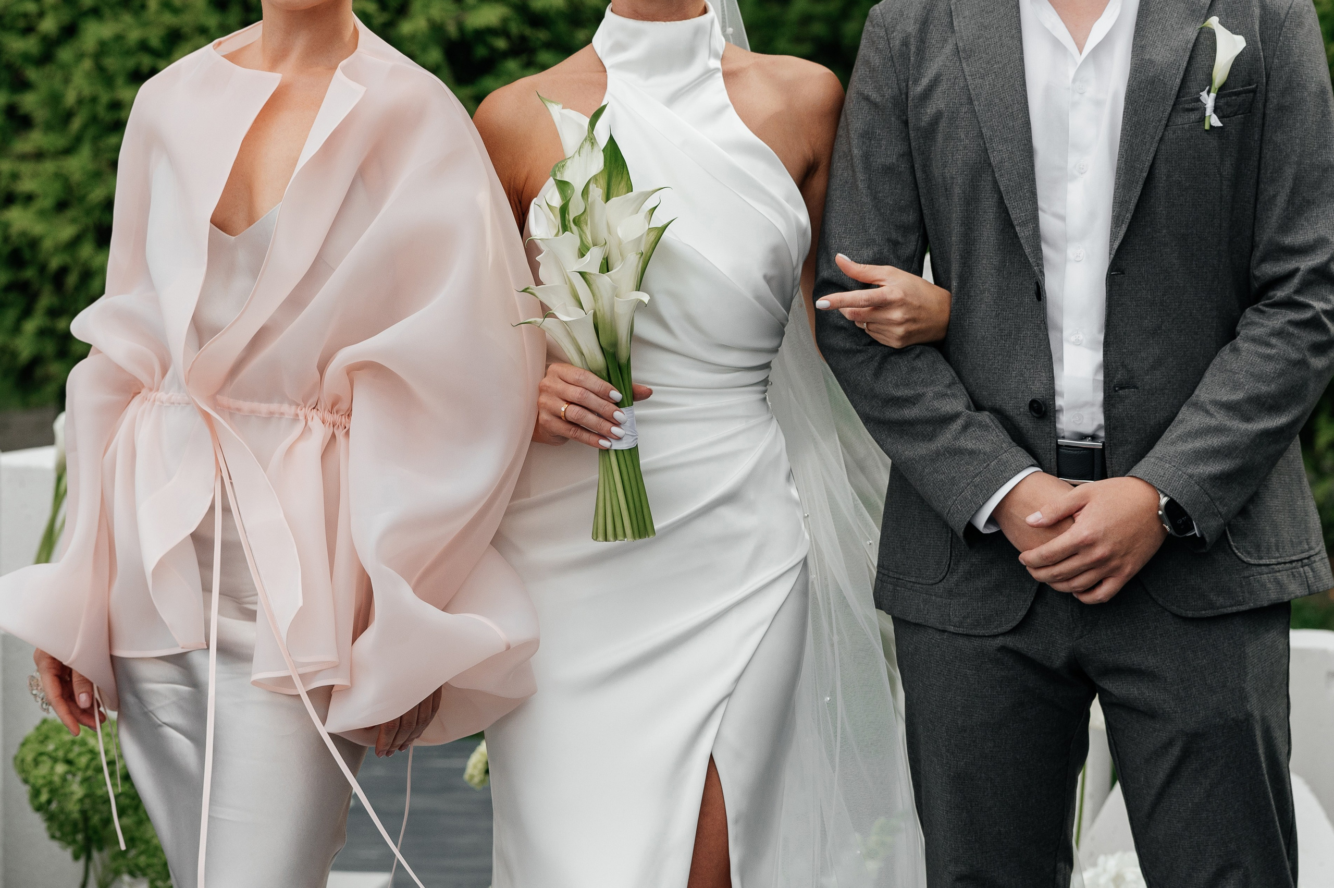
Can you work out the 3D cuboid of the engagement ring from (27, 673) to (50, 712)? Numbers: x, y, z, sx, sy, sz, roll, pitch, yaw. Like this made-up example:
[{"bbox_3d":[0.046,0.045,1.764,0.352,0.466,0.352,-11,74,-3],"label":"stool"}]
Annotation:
[{"bbox_3d":[-0.662,0.263,4.150,0.032,0.043,0.026,-21,0,-17],"label":"engagement ring"}]

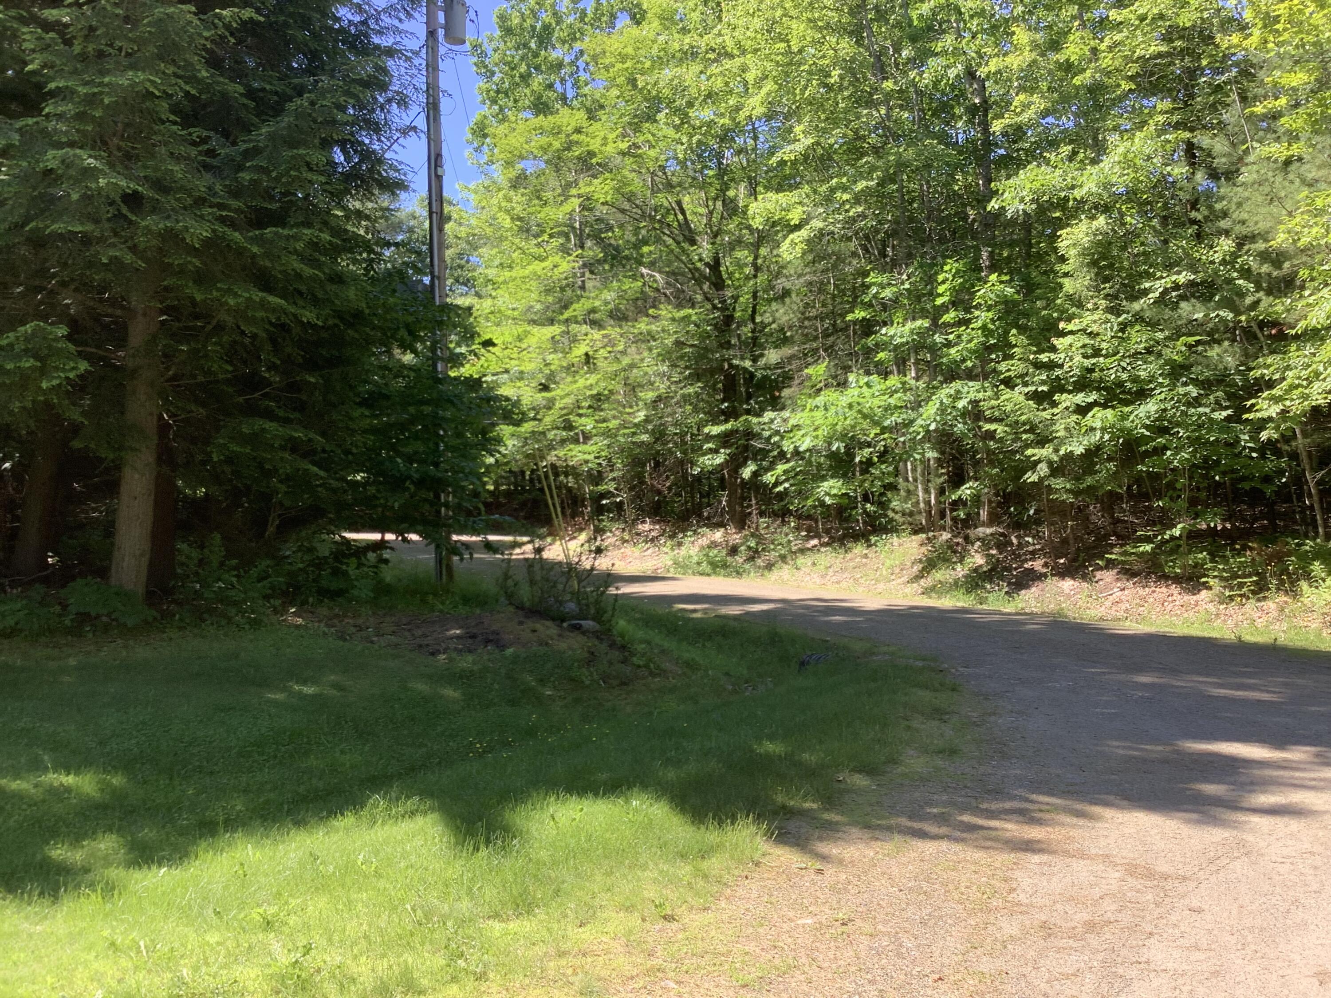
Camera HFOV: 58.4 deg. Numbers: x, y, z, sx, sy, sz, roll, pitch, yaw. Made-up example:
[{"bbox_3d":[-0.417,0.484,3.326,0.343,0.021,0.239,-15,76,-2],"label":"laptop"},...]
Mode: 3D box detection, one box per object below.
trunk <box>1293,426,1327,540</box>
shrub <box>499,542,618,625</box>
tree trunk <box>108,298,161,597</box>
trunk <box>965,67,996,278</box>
[{"bbox_3d":[9.187,-0.230,17.000,0.200,1.680,0.160,-12,-1,28],"label":"trunk"},{"bbox_3d":[-1.297,1.018,14.500,1.400,1.020,1.200,-1,-1,-5],"label":"shrub"},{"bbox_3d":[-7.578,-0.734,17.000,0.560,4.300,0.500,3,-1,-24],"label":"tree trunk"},{"bbox_3d":[5.815,-6.026,22.000,0.340,3.950,0.300,-4,-1,16],"label":"trunk"}]

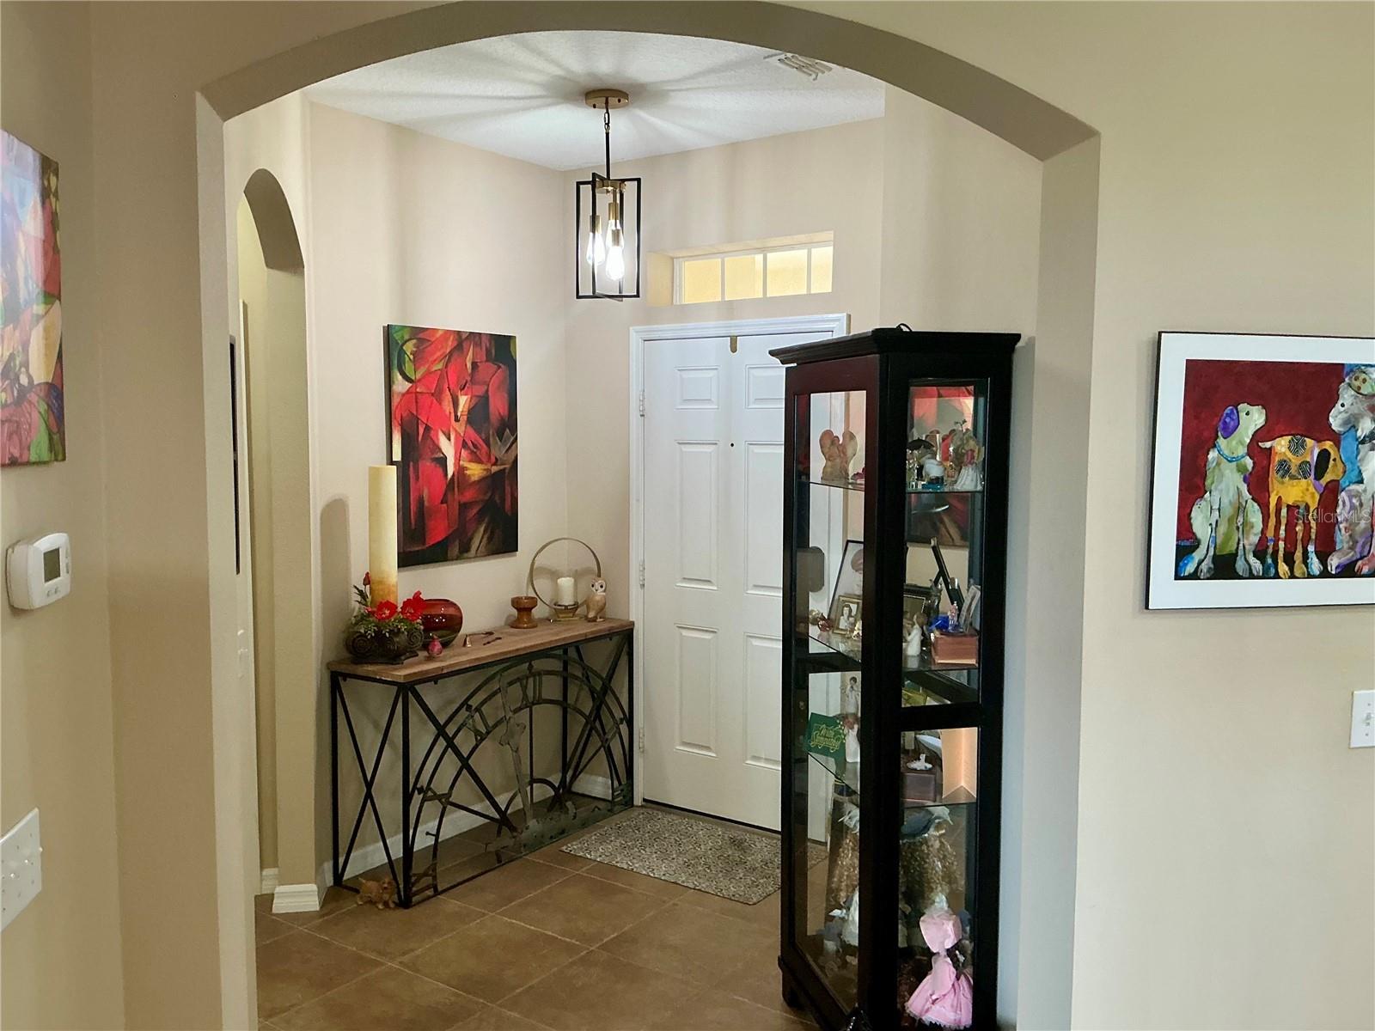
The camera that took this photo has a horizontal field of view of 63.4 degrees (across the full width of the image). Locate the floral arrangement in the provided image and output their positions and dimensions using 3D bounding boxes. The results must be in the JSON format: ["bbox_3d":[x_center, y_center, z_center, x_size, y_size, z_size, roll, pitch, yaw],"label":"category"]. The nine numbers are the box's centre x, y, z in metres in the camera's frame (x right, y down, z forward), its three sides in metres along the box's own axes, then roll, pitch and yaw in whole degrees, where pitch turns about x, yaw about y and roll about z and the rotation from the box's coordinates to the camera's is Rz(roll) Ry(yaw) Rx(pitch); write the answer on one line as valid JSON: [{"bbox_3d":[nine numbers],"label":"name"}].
[{"bbox_3d":[-1.135,0.397,4.135,0.310,0.290,0.220,-1,4,-15],"label":"floral arrangement"}]

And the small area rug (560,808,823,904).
[{"bbox_3d":[0.016,1.353,4.476,0.925,0.010,0.580,3,5,34],"label":"small area rug"}]

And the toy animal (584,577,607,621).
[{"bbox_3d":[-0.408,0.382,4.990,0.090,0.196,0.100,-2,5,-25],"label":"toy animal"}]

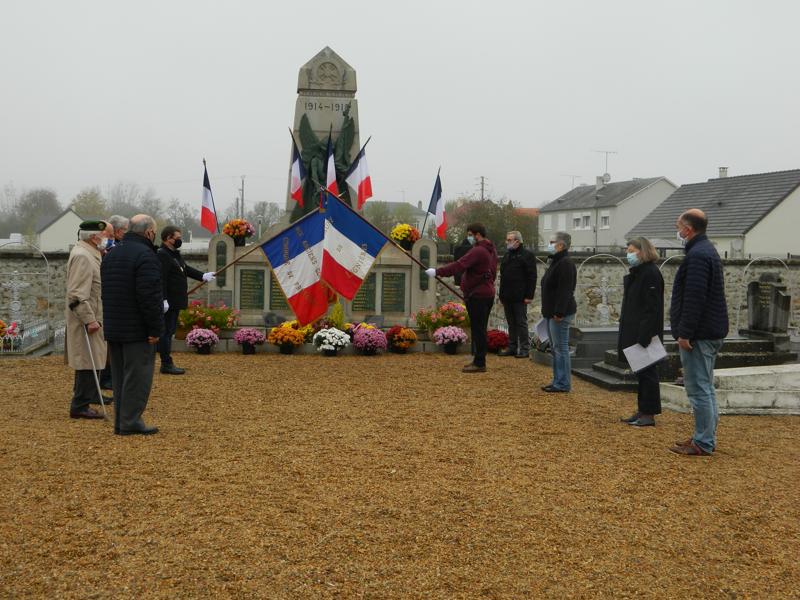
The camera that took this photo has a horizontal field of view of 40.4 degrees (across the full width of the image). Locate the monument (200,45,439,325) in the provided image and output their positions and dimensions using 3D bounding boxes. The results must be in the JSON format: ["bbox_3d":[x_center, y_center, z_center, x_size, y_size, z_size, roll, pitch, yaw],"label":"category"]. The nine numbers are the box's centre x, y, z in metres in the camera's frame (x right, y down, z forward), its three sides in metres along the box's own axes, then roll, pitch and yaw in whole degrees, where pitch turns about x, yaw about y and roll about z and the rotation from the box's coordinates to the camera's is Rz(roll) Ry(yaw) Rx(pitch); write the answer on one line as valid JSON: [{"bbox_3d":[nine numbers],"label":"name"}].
[{"bbox_3d":[-1.192,-1.771,16.600,3.400,4.270,1.400,0,3,-5],"label":"monument"}]

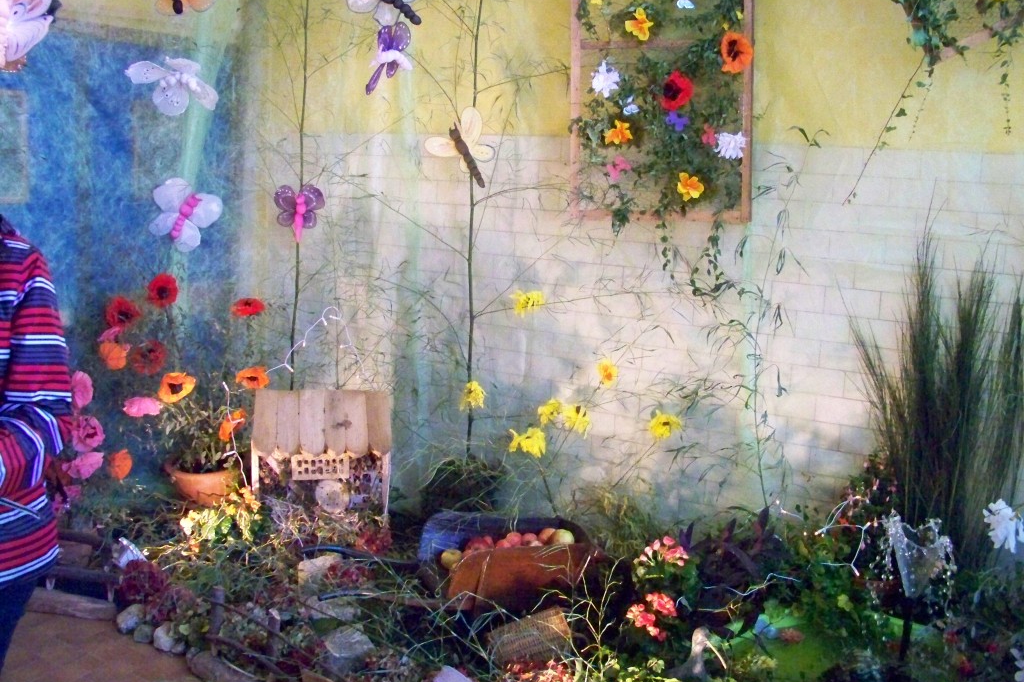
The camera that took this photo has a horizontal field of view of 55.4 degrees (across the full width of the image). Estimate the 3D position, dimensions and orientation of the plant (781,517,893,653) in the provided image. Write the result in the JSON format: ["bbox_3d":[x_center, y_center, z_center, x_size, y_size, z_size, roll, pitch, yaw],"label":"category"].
[{"bbox_3d":[1.064,0.801,3.200,0.360,0.430,0.340,1,5,0],"label":"plant"}]

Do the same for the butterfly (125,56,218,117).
[{"bbox_3d":[-1.099,-0.821,3.150,0.270,0.120,0.220,2,41,-2],"label":"butterfly"}]

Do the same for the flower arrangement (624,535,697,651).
[{"bbox_3d":[0.479,0.815,3.150,0.225,0.360,0.220,1,5,0],"label":"flower arrangement"}]

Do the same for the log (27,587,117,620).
[{"bbox_3d":[-1.620,0.955,3.550,0.420,0.075,0.080,2,5,14],"label":"log"}]

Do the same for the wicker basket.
[{"bbox_3d":[0.058,0.929,3.050,0.250,0.130,0.160,-4,13,-27],"label":"wicker basket"}]

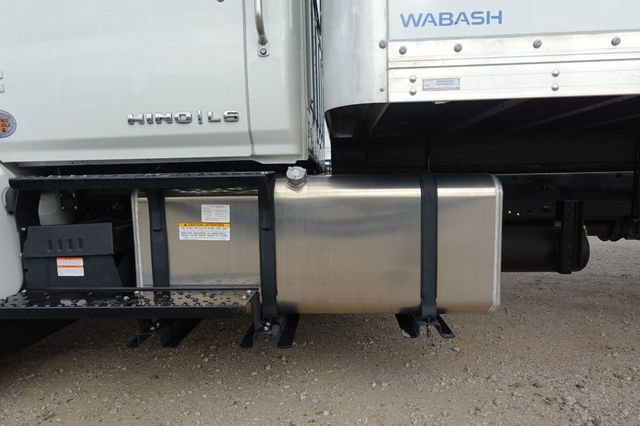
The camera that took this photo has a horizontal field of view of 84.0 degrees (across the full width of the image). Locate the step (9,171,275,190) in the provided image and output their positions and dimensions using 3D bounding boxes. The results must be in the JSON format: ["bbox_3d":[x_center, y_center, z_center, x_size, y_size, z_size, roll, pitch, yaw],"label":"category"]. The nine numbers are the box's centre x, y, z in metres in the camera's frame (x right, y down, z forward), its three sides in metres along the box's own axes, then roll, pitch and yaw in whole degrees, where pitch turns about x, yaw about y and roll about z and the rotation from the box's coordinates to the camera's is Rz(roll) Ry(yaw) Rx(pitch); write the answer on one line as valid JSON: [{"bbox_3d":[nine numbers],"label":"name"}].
[{"bbox_3d":[-0.599,-0.113,1.252,0.855,0.048,0.175,-1,5,2],"label":"step"}]

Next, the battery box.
[{"bbox_3d":[-1.001,0.184,1.609,0.385,0.295,0.350,-1,5,2],"label":"battery box"}]

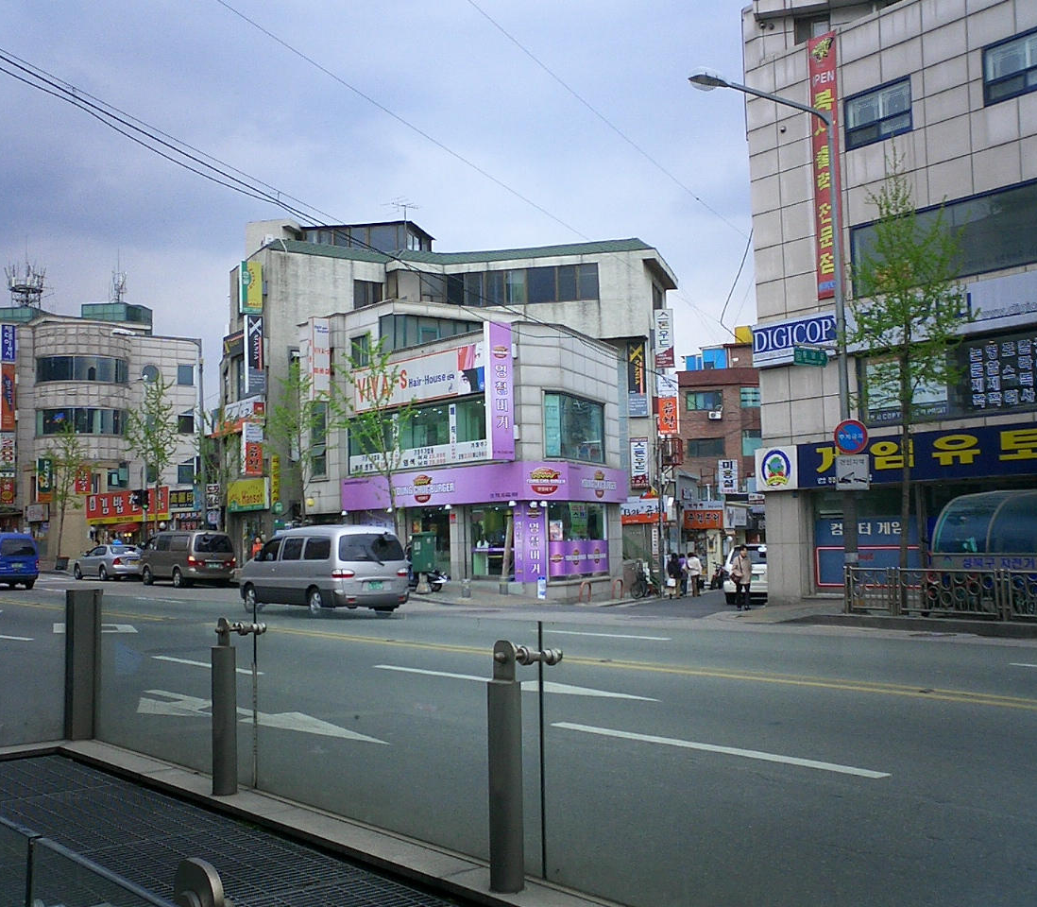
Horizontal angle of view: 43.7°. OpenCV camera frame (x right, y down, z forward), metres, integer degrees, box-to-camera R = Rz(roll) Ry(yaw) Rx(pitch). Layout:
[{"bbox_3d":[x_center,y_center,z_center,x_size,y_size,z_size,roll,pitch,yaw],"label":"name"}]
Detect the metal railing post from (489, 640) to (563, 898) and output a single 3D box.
[{"bbox_3d":[0.042,1.258,5.280,0.340,1.000,0.135,2,-5,-39],"label":"metal railing post"}]

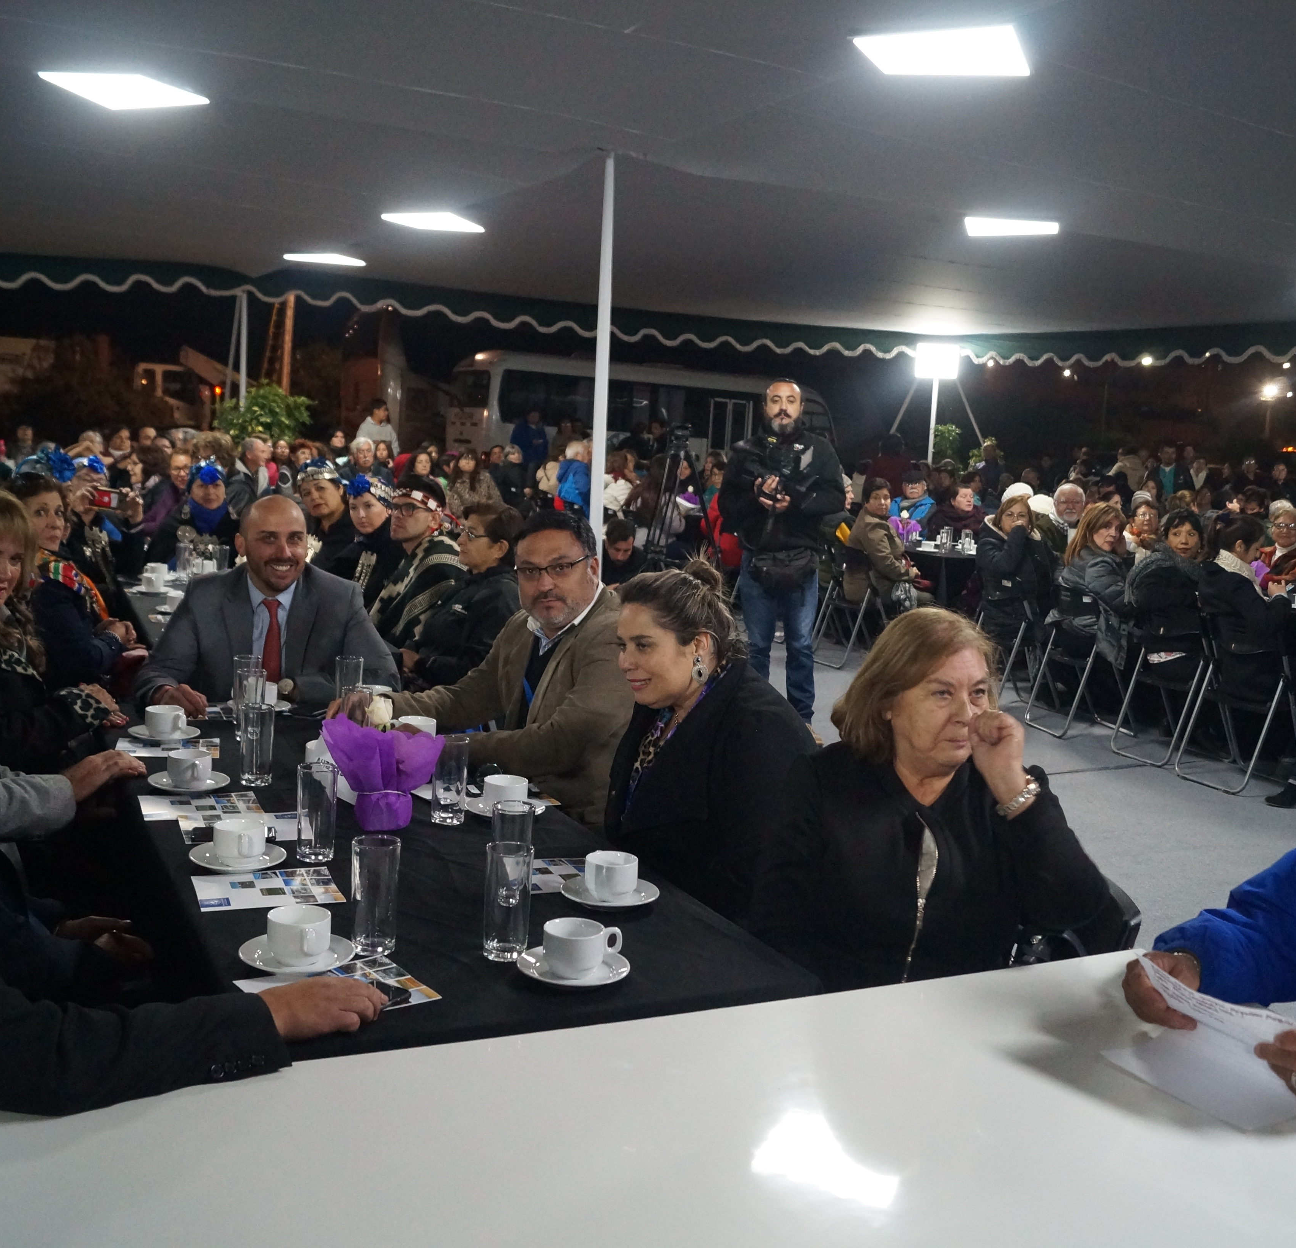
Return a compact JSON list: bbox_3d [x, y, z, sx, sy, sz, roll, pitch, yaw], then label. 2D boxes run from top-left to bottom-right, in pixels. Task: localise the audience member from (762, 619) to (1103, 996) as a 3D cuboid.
[{"bbox_3d":[0.366,0.604,2.083,0.600,1.250,0.780,8,10,32],"label":"audience member"}]

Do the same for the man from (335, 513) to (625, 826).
[{"bbox_3d":[-0.359,0.415,3.008,0.840,1.290,0.660,-1,9,-30],"label":"man"}]

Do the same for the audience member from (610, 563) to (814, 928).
[{"bbox_3d":[0.047,0.533,2.451,0.750,1.250,0.530,-1,9,-25],"label":"audience member"}]

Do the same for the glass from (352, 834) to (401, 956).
[{"bbox_3d":[-0.358,0.355,1.849,0.064,0.147,0.064,3,8,0],"label":"glass"}]

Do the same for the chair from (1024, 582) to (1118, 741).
[{"bbox_3d":[2.333,0.180,7.521,0.470,0.780,0.450,0,9,-20],"label":"chair"}]

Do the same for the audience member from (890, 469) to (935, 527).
[{"bbox_3d":[2.096,-0.621,11.338,0.500,1.252,0.650,4,8,7],"label":"audience member"}]

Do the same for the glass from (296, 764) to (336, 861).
[{"bbox_3d":[-0.558,0.317,2.377,0.067,0.150,0.067,3,8,0],"label":"glass"}]

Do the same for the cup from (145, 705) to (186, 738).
[{"bbox_3d":[-1.008,0.208,2.960,0.100,0.058,0.080,7,9,26],"label":"cup"}]

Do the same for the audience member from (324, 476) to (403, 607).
[{"bbox_3d":[-1.166,0.073,5.293,0.740,1.220,0.520,-3,10,-36],"label":"audience member"}]

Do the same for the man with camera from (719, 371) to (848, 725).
[{"bbox_3d":[0.657,-0.313,6.821,0.600,1.730,0.420,4,8,7],"label":"man with camera"}]

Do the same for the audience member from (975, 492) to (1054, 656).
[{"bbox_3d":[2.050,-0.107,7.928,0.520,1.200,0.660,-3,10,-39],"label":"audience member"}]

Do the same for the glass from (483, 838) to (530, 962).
[{"bbox_3d":[-0.184,0.364,1.850,0.064,0.147,0.064,3,8,0],"label":"glass"}]

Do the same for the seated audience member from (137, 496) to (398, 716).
[{"bbox_3d":[-0.962,0.296,3.645,0.620,1.230,0.750,0,8,-19],"label":"seated audience member"}]

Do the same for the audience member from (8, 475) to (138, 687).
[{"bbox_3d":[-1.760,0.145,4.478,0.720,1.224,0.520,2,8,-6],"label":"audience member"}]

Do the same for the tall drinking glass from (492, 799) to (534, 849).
[{"bbox_3d":[-0.217,0.362,2.243,0.067,0.150,0.067,3,8,0],"label":"tall drinking glass"}]

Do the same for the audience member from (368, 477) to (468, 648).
[{"bbox_3d":[-0.942,0.103,4.960,0.720,1.255,0.520,-2,9,-30],"label":"audience member"}]

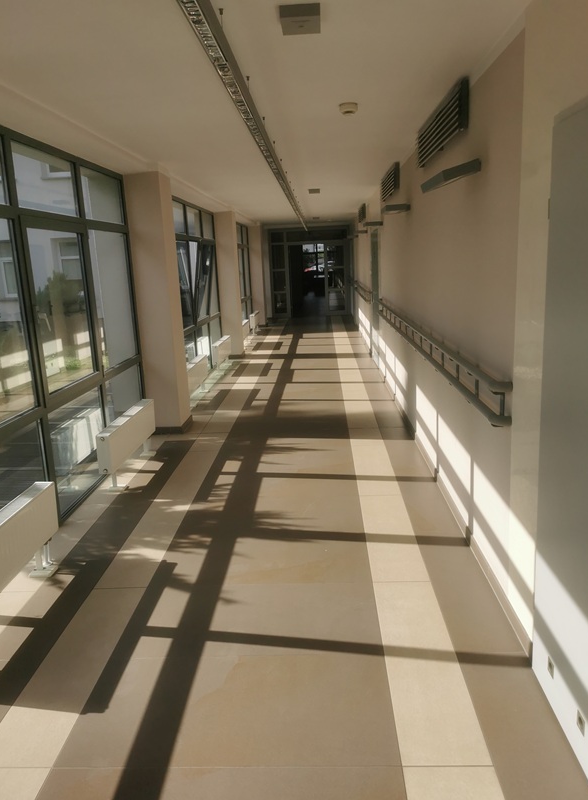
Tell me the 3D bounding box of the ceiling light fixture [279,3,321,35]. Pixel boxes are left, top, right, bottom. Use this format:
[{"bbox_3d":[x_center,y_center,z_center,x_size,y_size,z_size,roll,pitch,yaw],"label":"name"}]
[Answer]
[{"bbox_3d":[0.027,-1.444,2.371,0.148,0.042,0.185,-2,13,3],"label":"ceiling light fixture"}]

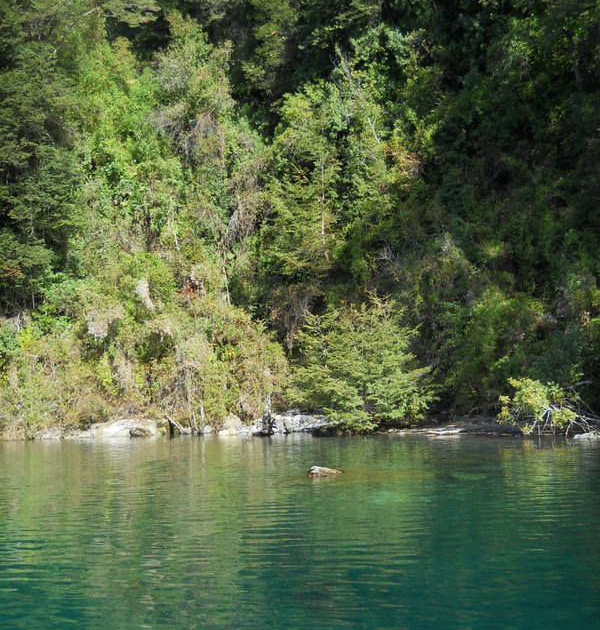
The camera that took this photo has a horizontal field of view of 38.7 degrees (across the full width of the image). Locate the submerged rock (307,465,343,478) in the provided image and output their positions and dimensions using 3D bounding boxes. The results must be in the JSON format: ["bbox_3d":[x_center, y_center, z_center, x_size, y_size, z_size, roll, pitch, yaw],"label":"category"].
[{"bbox_3d":[0.361,2.306,12.600,0.530,0.160,0.380,-2,-3,0],"label":"submerged rock"}]

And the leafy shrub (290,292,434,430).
[{"bbox_3d":[1.484,1.151,20.300,3.150,3.150,2.800,-2,-3,0],"label":"leafy shrub"}]

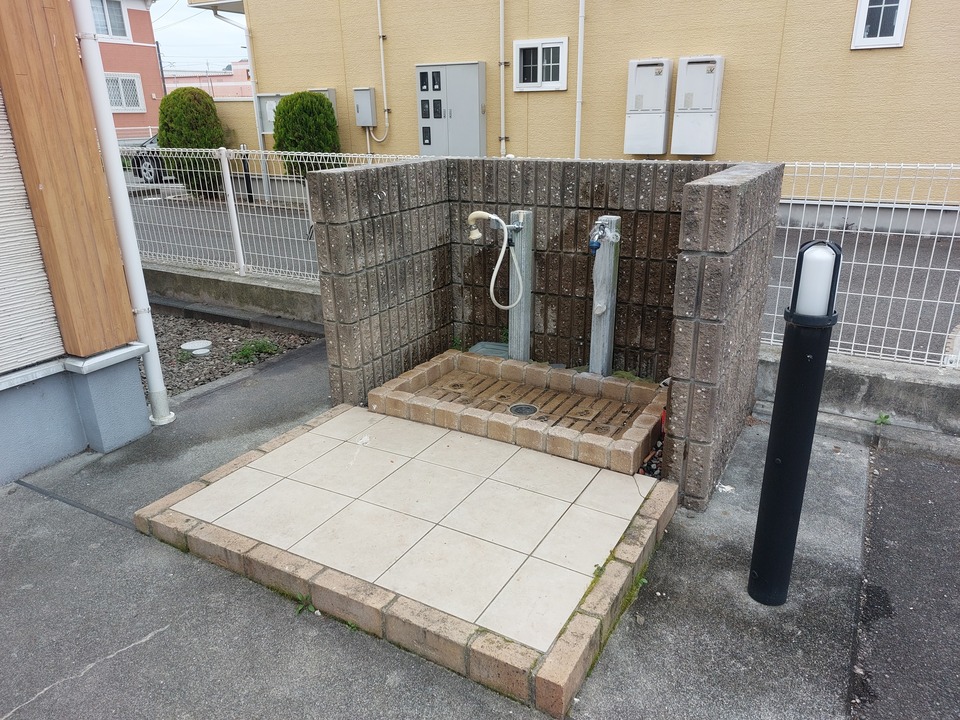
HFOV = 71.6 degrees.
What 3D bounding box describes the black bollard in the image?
[{"bbox_3d":[0.749,0.185,1.590,0.107,0.938,0.107,10,23,28],"label":"black bollard"}]

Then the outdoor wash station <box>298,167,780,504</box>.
[{"bbox_3d":[0.255,-0.257,2.741,1.599,1.026,0.895,10,23,28],"label":"outdoor wash station"}]

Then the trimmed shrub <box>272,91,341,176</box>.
[{"bbox_3d":[-2.649,-3.267,10.400,1.006,1.695,1.006,12,24,32],"label":"trimmed shrub"}]

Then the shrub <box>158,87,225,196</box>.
[{"bbox_3d":[-5.004,-3.835,11.847,1.076,1.865,1.076,12,24,32],"label":"shrub"}]

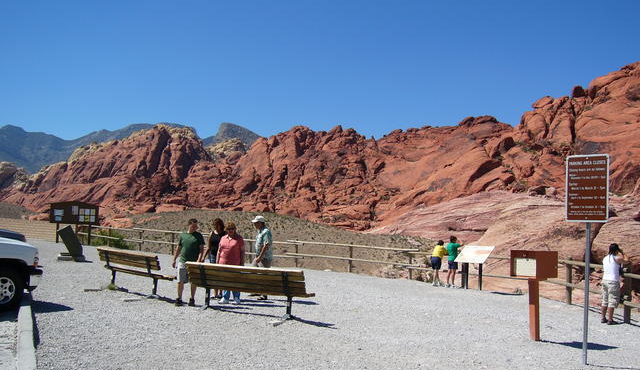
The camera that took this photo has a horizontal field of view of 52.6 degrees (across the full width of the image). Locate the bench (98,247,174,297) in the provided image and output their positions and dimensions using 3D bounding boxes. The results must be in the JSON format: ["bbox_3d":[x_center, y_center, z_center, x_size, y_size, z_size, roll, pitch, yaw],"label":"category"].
[{"bbox_3d":[-4.212,1.972,14.817,2.420,0.850,0.600,-1,-4,42],"label":"bench"}]

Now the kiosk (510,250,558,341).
[{"bbox_3d":[3.477,1.785,10.457,0.530,1.440,0.560,3,-3,-29],"label":"kiosk"}]

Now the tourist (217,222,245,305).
[{"bbox_3d":[-1.850,1.607,13.343,0.560,1.660,0.360,1,-3,14],"label":"tourist"}]

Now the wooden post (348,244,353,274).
[{"bbox_3d":[1.140,2.705,23.929,0.150,1.100,0.150,-1,-4,41],"label":"wooden post"}]

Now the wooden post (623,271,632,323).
[{"bbox_3d":[6.221,2.224,13.079,0.140,1.120,0.140,2,-3,-11],"label":"wooden post"}]

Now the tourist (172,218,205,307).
[{"bbox_3d":[-2.579,1.516,12.745,0.580,1.720,0.360,2,-3,-14],"label":"tourist"}]

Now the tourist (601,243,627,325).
[{"bbox_3d":[5.861,1.962,12.942,0.400,1.620,0.450,4,-4,-41],"label":"tourist"}]

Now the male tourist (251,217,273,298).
[{"bbox_3d":[-1.274,1.590,14.146,0.360,1.790,0.450,4,-4,-37],"label":"male tourist"}]

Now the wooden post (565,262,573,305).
[{"bbox_3d":[6.120,2.378,15.879,0.140,1.120,0.140,3,-3,-23],"label":"wooden post"}]

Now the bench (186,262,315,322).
[{"bbox_3d":[-1.300,1.929,12.096,2.450,0.850,0.600,0,-3,26],"label":"bench"}]

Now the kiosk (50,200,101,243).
[{"bbox_3d":[-12.984,2.007,34.360,2.600,2.330,0.400,2,-3,-3],"label":"kiosk"}]

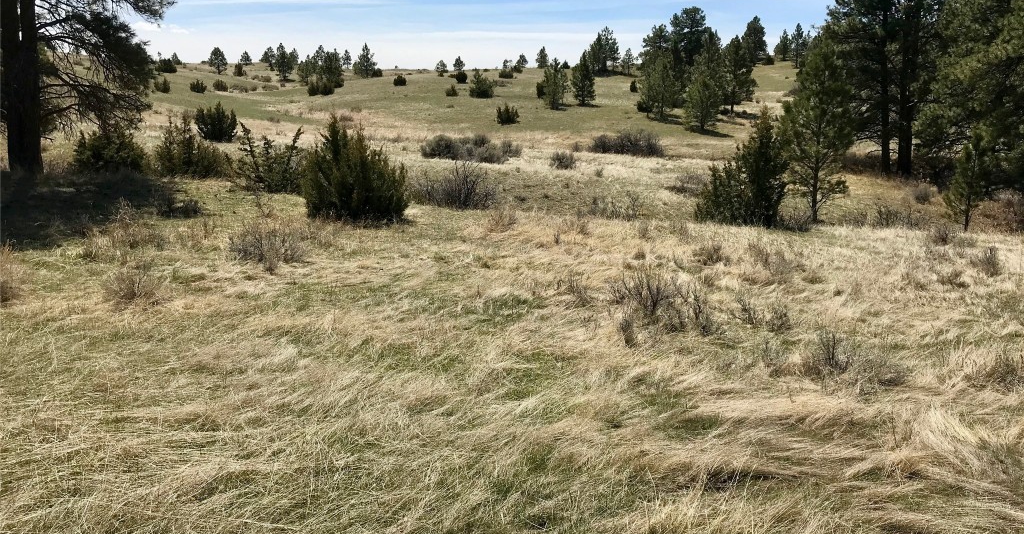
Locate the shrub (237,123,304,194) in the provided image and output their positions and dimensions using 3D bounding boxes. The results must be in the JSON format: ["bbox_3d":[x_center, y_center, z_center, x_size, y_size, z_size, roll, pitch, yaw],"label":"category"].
[{"bbox_3d":[-4.642,-2.080,15.922,1.307,1.339,1.242,0,12,0],"label":"shrub"}]

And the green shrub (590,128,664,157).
[{"bbox_3d":[4.462,-4.810,32.000,2.802,1.136,1.681,2,13,8],"label":"green shrub"}]

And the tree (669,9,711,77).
[{"bbox_3d":[18.858,-23.851,88.000,4.373,7.291,4.154,3,13,11],"label":"tree"}]

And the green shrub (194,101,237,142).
[{"bbox_3d":[-12.130,-5.931,34.000,1.770,1.690,1.593,-4,13,-19],"label":"green shrub"}]

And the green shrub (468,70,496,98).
[{"bbox_3d":[-2.086,-12.974,58.581,1.980,1.933,1.881,0,12,0],"label":"green shrub"}]

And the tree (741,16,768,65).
[{"bbox_3d":[24.886,-23.228,85.003,2.873,4.956,2.730,0,12,0],"label":"tree"}]

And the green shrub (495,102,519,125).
[{"bbox_3d":[-0.319,-8.895,48.000,1.363,1.364,1.295,0,12,0],"label":"green shrub"}]

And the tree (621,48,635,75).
[{"bbox_3d":[14.641,-26.050,105.000,1.739,3.480,1.739,2,13,8],"label":"tree"}]

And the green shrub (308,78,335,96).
[{"bbox_3d":[-15.259,-14.382,66.000,2.186,1.406,1.858,-3,13,-12],"label":"green shrub"}]

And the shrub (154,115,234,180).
[{"bbox_3d":[-7.522,-2.837,19.500,1.846,1.523,1.477,-5,13,-20],"label":"shrub"}]

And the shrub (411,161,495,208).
[{"bbox_3d":[-1.111,-1.574,16.000,1.590,0.909,1.272,-1,13,-4],"label":"shrub"}]

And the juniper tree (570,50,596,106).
[{"bbox_3d":[5.525,-14.642,64.000,1.969,4.242,1.969,1,13,5],"label":"juniper tree"}]

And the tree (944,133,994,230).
[{"bbox_3d":[8.830,-1.623,16.022,1.006,1.898,0.956,0,12,0],"label":"tree"}]

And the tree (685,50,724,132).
[{"bbox_3d":[10.054,-9.149,43.039,1.975,4.167,1.876,0,12,0],"label":"tree"}]

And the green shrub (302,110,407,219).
[{"bbox_3d":[-2.605,-1.646,13.700,1.751,1.751,1.576,-2,13,-10],"label":"green shrub"}]

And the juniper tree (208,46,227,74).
[{"bbox_3d":[-38.399,-27.055,108.000,2.300,3.579,2.300,-4,13,-19],"label":"juniper tree"}]

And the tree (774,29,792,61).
[{"bbox_3d":[32.651,-26.630,99.613,2.165,3.722,2.056,0,12,0],"label":"tree"}]

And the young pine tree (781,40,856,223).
[{"bbox_3d":[6.197,-2.745,16.801,1.582,3.686,1.503,0,12,0],"label":"young pine tree"}]

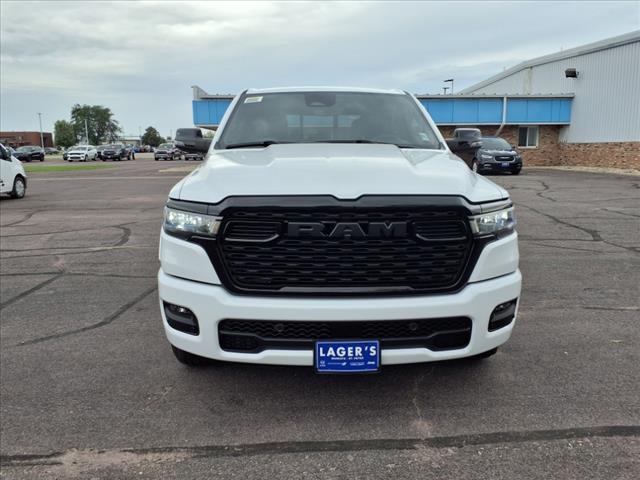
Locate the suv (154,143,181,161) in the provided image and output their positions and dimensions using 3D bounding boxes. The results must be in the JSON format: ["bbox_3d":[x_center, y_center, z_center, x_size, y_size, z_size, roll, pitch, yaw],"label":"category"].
[{"bbox_3d":[-17.700,-10.230,58.147,2.050,1.920,5.500,0,10,-1],"label":"suv"}]

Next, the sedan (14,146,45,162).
[{"bbox_3d":[-28.029,-8.440,48.274,1.830,1.460,4.650,-2,11,-13],"label":"sedan"}]

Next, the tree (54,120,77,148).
[{"bbox_3d":[-60.094,-24.662,117.459,4.900,7.400,4.900,-5,12,-26],"label":"tree"}]

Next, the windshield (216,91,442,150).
[{"bbox_3d":[0.063,-0.956,3.942,1.690,0.220,1.050,0,44,-2],"label":"windshield"}]

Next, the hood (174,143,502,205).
[{"bbox_3d":[0.107,-0.420,3.004,1.760,0.290,1.380,0,11,-2],"label":"hood"}]

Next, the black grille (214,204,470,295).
[{"bbox_3d":[0.126,0.044,2.436,1.340,0.430,0.200,0,11,-2],"label":"black grille"}]

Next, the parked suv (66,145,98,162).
[{"bbox_3d":[-26.400,-9.700,55.911,1.950,1.780,5.000,-1,10,-7],"label":"parked suv"}]

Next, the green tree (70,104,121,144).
[{"bbox_3d":[-57.428,-28.696,126.870,10.900,11.700,10.900,-5,12,-24],"label":"green tree"}]

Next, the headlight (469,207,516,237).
[{"bbox_3d":[0.940,-0.115,2.764,0.360,0.135,0.220,-2,11,-11],"label":"headlight"}]

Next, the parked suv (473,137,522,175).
[{"bbox_3d":[7.930,-4.102,23.914,2.020,1.770,5.100,0,10,0],"label":"parked suv"}]

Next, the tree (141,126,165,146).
[{"bbox_3d":[-40.264,-24.447,120.000,5.300,5.700,5.200,0,10,0],"label":"tree"}]

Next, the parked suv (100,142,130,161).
[{"bbox_3d":[-19.766,-8.568,48.249,1.910,1.720,4.700,-2,11,-9],"label":"parked suv"}]

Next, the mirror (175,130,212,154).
[{"bbox_3d":[-1.010,-0.779,3.944,0.310,0.200,0.210,0,10,-2],"label":"mirror"}]

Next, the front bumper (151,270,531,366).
[{"bbox_3d":[0.128,0.391,2.620,2.050,0.380,0.520,0,11,-2],"label":"front bumper"}]

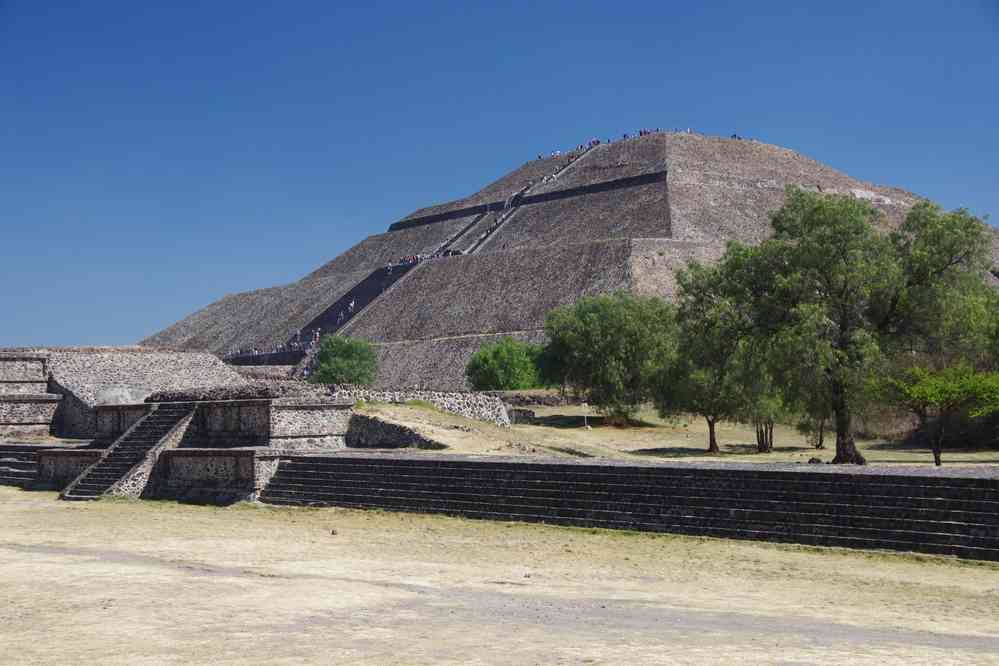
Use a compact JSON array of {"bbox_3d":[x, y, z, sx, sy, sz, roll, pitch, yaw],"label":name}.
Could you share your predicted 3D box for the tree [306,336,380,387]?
[{"bbox_3d":[-11.244,2.282,127.985,5.045,4.348,4.793,0,-3,-5],"label":"tree"}]

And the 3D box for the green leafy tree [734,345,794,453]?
[{"bbox_3d":[12.833,3.220,86.000,3.051,5.327,2.898,0,-3,8],"label":"green leafy tree"}]

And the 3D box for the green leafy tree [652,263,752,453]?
[{"bbox_3d":[9.602,1.159,84.000,4.966,8.987,4.718,0,-3,7],"label":"green leafy tree"}]

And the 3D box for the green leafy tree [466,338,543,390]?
[{"bbox_3d":[0.288,2.348,127.992,5.622,4.192,5.341,0,-3,0],"label":"green leafy tree"}]

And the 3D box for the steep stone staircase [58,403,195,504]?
[{"bbox_3d":[-19.584,6.188,93.662,5.000,4.800,5.900,2,-4,-34],"label":"steep stone staircase"}]

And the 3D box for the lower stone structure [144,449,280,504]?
[{"bbox_3d":[-13.913,6.867,85.866,2.200,2.450,11.800,2,-4,-34],"label":"lower stone structure"}]

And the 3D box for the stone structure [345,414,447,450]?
[{"bbox_3d":[-4.529,4.643,82.536,1.500,1.650,8.000,2,-4,-34],"label":"stone structure"}]

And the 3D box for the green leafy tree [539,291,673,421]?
[{"bbox_3d":[6.690,1.540,107.997,8.149,8.006,7.742,0,-3,4],"label":"green leafy tree"}]

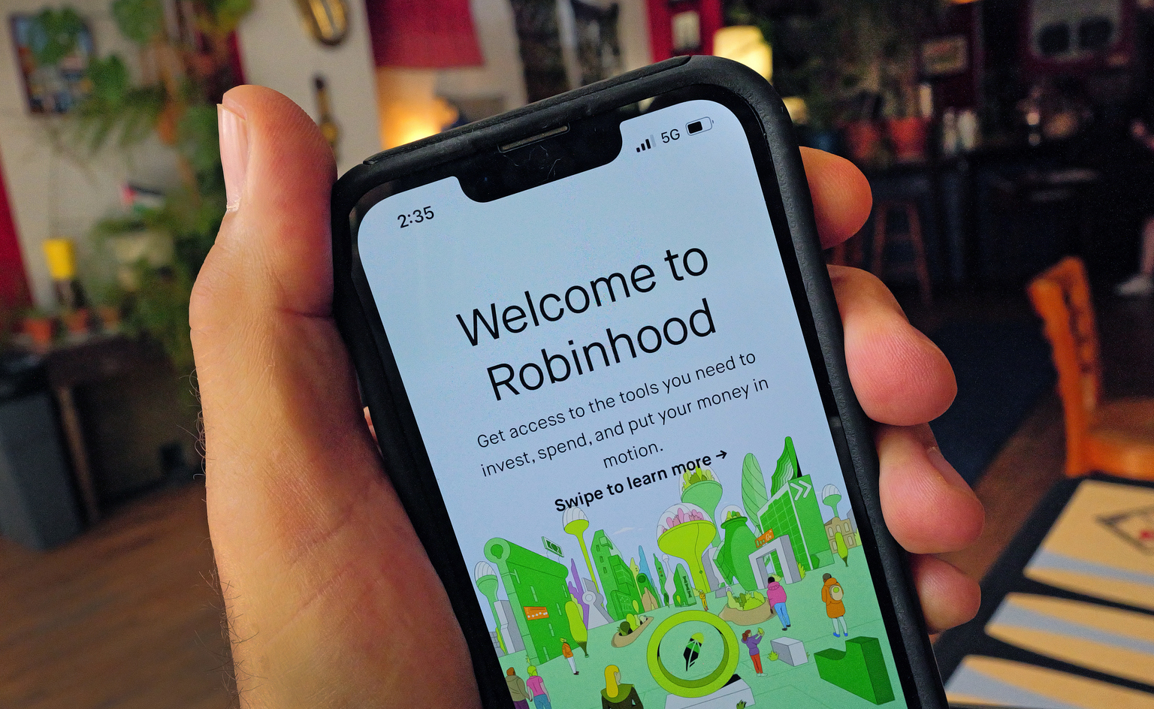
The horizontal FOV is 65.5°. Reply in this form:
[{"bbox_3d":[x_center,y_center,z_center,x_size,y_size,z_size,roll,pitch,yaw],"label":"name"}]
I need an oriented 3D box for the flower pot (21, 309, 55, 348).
[{"bbox_3d":[-2.400,-0.113,4.000,0.130,0.140,0.130,-5,12,0],"label":"flower pot"}]

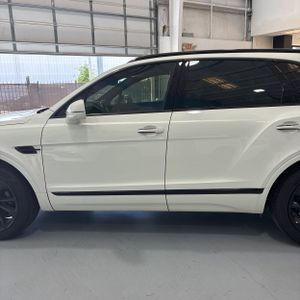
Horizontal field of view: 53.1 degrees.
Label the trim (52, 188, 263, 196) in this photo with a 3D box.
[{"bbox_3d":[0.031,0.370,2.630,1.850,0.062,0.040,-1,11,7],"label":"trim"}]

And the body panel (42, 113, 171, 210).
[{"bbox_3d":[-0.377,0.121,2.675,1.135,0.867,0.130,-1,11,7],"label":"body panel"}]

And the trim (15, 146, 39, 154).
[{"bbox_3d":[-1.107,0.001,2.705,0.220,0.062,0.035,-1,11,7],"label":"trim"}]

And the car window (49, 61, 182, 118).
[{"bbox_3d":[-0.309,-0.540,2.675,1.135,0.455,0.220,-1,11,7],"label":"car window"}]

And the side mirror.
[{"bbox_3d":[-0.605,-0.326,2.545,0.125,0.205,0.205,-1,11,7],"label":"side mirror"}]

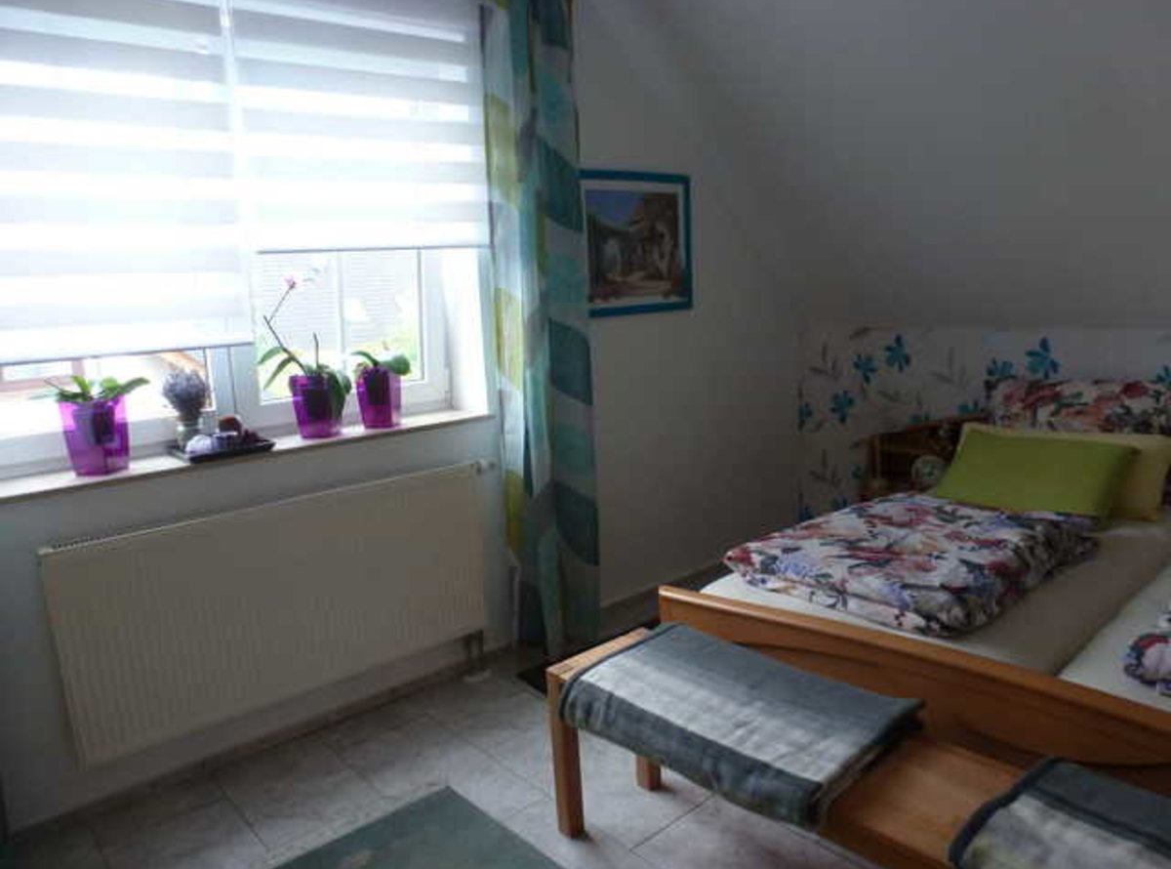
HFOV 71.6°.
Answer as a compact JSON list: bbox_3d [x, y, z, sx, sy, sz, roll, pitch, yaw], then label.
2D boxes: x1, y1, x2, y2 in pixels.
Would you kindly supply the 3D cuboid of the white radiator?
[{"bbox_3d":[-0.842,0.472,2.415,1.224,0.560,0.098,-11,10,-40],"label":"white radiator"}]

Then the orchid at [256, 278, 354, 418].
[{"bbox_3d":[-0.889,-0.273,2.563,0.230,0.460,0.170,-10,11,-39],"label":"orchid"}]

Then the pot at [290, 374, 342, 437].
[{"bbox_3d":[-0.869,-0.091,2.652,0.164,0.194,0.164,-5,8,1],"label":"pot"}]

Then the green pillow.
[{"bbox_3d":[1.437,0.136,2.628,0.502,0.118,0.354,5,54,49],"label":"green pillow"}]

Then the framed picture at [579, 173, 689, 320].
[{"bbox_3d":[0.226,-0.784,3.339,0.648,0.566,0.025,-11,10,-40],"label":"framed picture"}]

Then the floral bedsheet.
[{"bbox_3d":[0.859,0.302,2.146,0.810,0.110,0.610,-10,11,-39],"label":"floral bedsheet"}]

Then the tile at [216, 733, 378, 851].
[{"bbox_3d":[-0.808,0.975,2.242,0.300,0.010,0.480,-11,10,-40],"label":"tile"}]

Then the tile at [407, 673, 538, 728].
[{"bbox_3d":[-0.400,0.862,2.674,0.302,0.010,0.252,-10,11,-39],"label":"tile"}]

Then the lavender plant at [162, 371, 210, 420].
[{"bbox_3d":[-1.153,-0.111,2.343,0.140,0.155,0.140,-10,11,-39],"label":"lavender plant"}]

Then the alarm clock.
[{"bbox_3d":[1.425,0.155,3.354,0.142,0.145,0.069,1,10,34],"label":"alarm clock"}]

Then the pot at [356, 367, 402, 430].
[{"bbox_3d":[-0.699,-0.122,2.748,0.145,0.195,0.145,-3,9,0],"label":"pot"}]

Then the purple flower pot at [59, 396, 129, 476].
[{"bbox_3d":[-1.345,0.004,2.248,0.162,0.204,0.162,-11,10,-40],"label":"purple flower pot"}]

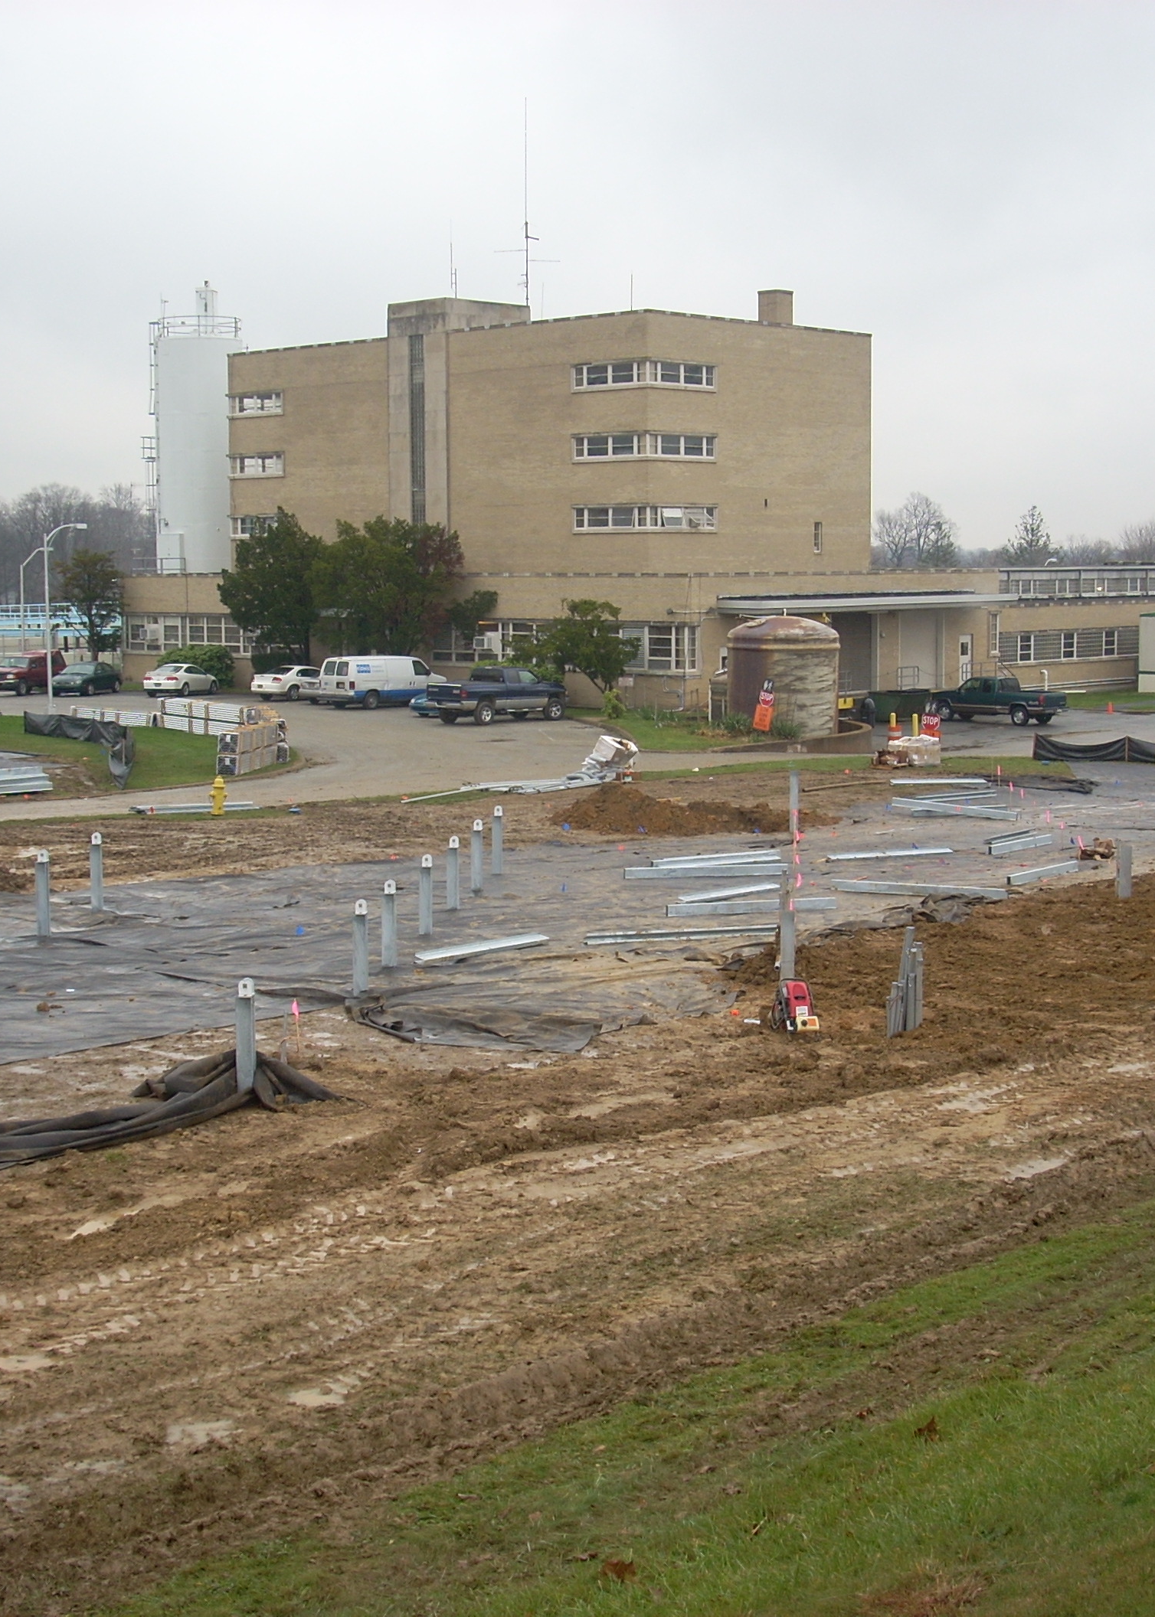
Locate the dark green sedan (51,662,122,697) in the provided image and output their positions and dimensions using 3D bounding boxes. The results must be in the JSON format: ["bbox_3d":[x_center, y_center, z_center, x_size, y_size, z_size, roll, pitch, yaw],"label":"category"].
[{"bbox_3d":[-21.872,-5.845,102.923,1.800,1.430,4.750,1,6,12],"label":"dark green sedan"}]

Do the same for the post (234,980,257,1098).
[{"bbox_3d":[-3.711,2.553,25.875,0.180,1.333,0.140,0,6,7],"label":"post"}]

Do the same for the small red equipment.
[{"bbox_3d":[2.881,2.565,30.431,0.550,0.640,0.550,-2,6,-17],"label":"small red equipment"}]

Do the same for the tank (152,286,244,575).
[{"bbox_3d":[-18.939,-18.726,114.689,4.350,15.000,4.350,0,6,0],"label":"tank"}]

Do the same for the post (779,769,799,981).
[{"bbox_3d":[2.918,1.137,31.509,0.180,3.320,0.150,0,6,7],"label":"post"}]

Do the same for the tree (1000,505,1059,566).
[{"bbox_3d":[37.266,-19.760,189.459,5.100,10.000,5.100,0,6,0],"label":"tree"}]

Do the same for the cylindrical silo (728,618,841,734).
[{"bbox_3d":[6.662,-4.109,74.281,3.600,4.050,3.600,0,6,0],"label":"cylindrical silo"}]

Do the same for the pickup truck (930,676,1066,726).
[{"bbox_3d":[17.050,-4.400,93.800,5.540,1.860,1.950,4,7,39],"label":"pickup truck"}]

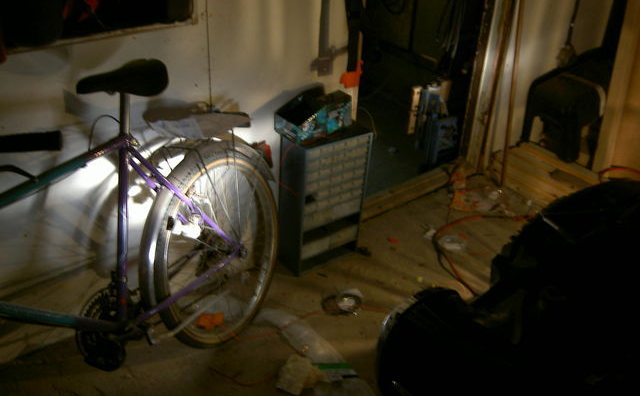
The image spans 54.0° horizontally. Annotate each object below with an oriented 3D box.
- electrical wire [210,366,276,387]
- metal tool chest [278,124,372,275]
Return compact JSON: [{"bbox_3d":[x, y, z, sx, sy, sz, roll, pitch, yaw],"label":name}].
[{"bbox_3d":[-0.256,0.566,2.005,0.220,0.008,0.075,3,30,0],"label":"electrical wire"},{"bbox_3d":[0.012,0.001,2.473,0.306,0.552,0.150,-19,36,-33],"label":"metal tool chest"}]

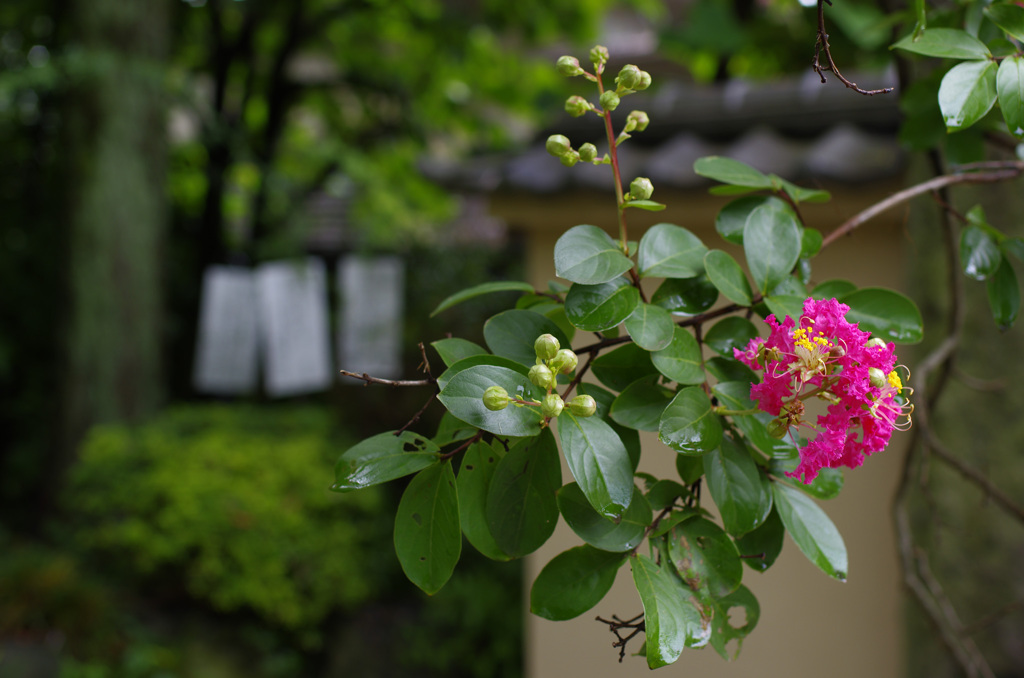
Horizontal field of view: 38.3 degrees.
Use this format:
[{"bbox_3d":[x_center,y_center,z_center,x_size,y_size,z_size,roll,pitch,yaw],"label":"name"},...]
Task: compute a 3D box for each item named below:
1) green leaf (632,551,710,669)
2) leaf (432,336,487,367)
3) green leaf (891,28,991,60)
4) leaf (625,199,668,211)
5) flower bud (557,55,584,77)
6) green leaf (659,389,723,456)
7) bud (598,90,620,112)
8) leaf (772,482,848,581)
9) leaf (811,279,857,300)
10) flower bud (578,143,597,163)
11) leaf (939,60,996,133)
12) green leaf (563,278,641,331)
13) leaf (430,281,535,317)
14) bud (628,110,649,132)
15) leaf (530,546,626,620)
[{"bbox_3d":[0.061,0.106,0.572,0.024,0.046,0.010,-13,-19,-11],"label":"green leaf"},{"bbox_3d":[-0.015,0.010,0.568,0.035,0.018,0.007,30,-20,-8],"label":"leaf"},{"bbox_3d":[0.178,-0.122,0.610,0.046,0.019,0.006,1,-42,-15],"label":"green leaf"},{"bbox_3d":[0.050,-0.050,0.548,0.016,0.004,0.008,5,14,11],"label":"leaf"},{"bbox_3d":[0.022,-0.107,0.580,0.009,0.008,0.008,22,0,-18],"label":"flower bud"},{"bbox_3d":[0.081,0.037,0.669,0.035,0.009,0.029,-28,49,-30],"label":"green leaf"},{"bbox_3d":[0.038,-0.092,0.570,0.008,0.008,0.009,0,-24,0],"label":"bud"},{"bbox_3d":[0.141,0.090,0.695,0.025,0.057,0.009,-27,-14,-37],"label":"leaf"},{"bbox_3d":[0.131,-0.016,0.591,0.031,0.008,0.019,-7,39,-23],"label":"leaf"},{"bbox_3d":[0.033,-0.083,0.654,0.009,0.009,0.009,-14,-47,14],"label":"flower bud"},{"bbox_3d":[0.226,-0.120,0.731,0.027,0.042,0.009,26,-19,25],"label":"leaf"},{"bbox_3d":[0.034,-0.012,0.544,0.032,0.018,0.008,-25,-18,-22],"label":"green leaf"},{"bbox_3d":[-0.014,-0.019,0.706,0.050,0.010,0.024,-13,7,0],"label":"leaf"},{"bbox_3d":[0.056,-0.097,0.655,0.009,0.011,0.009,28,6,0],"label":"bud"},{"bbox_3d":[0.028,0.100,0.600,0.045,0.025,0.006,-29,-30,-13],"label":"leaf"}]

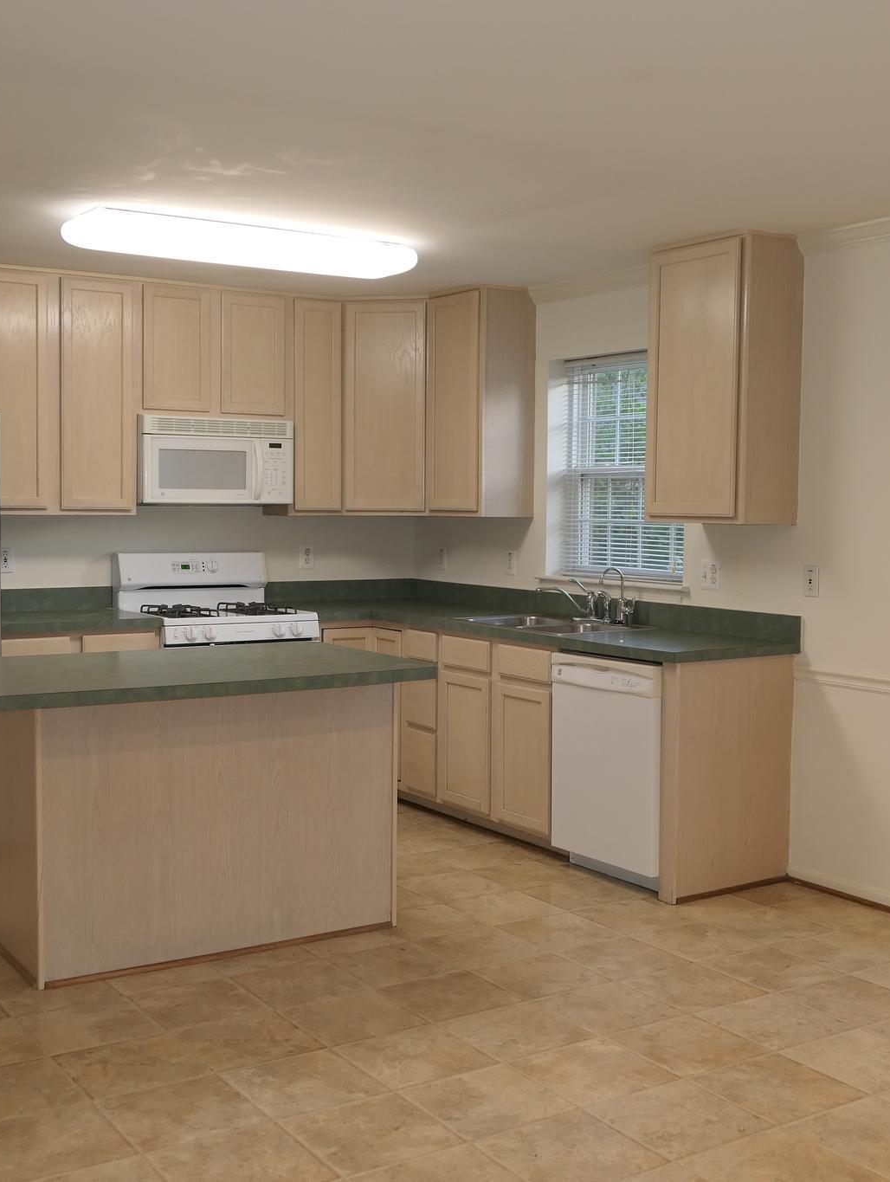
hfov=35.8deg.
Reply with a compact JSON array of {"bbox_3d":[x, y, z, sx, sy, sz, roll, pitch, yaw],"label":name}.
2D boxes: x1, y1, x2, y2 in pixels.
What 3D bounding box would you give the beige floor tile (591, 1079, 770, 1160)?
[{"bbox_3d":[0.531,1.218,3.186,0.305,0.010,0.305,-1,4,-33],"label":"beige floor tile"}]

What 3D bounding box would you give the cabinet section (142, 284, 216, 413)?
[{"bbox_3d":[-1.303,-1.107,6.464,0.370,0.595,0.322,-2,4,-33],"label":"cabinet section"}]

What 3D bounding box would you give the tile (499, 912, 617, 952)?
[{"bbox_3d":[0.378,1.123,4.565,0.308,0.010,0.308,-2,4,-33],"label":"tile"}]

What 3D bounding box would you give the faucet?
[{"bbox_3d":[0.741,0.023,5.885,0.160,0.243,0.085,-2,4,-34],"label":"faucet"}]

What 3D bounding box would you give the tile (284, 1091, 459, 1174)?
[{"bbox_3d":[-0.172,1.240,3.170,0.310,0.012,0.310,-2,4,-34],"label":"tile"}]

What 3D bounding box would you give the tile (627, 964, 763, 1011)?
[{"bbox_3d":[0.738,1.182,4.107,0.320,0.010,0.320,-2,4,-33],"label":"tile"}]

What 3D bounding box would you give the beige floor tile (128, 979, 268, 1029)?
[{"bbox_3d":[-0.694,1.176,3.923,0.317,0.010,0.314,-2,4,-33],"label":"beige floor tile"}]

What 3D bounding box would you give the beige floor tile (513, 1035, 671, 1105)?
[{"bbox_3d":[0.369,1.202,3.444,0.305,0.010,0.305,-1,4,-33],"label":"beige floor tile"}]

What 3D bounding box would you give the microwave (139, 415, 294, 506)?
[{"bbox_3d":[-1.136,-0.612,6.554,0.760,0.405,0.375,-2,4,-34],"label":"microwave"}]

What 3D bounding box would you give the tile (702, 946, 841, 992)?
[{"bbox_3d":[1.000,1.166,4.236,0.305,0.010,0.305,-1,4,-33],"label":"tile"}]

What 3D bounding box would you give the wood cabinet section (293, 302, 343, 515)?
[{"bbox_3d":[-0.702,-0.903,6.872,0.292,1.042,0.322,-2,4,-33],"label":"wood cabinet section"}]

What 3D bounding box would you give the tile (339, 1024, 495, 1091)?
[{"bbox_3d":[-0.074,1.204,3.568,0.317,0.010,0.314,-2,4,-33],"label":"tile"}]

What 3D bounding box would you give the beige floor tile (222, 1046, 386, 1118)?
[{"bbox_3d":[-0.347,1.197,3.364,0.305,0.010,0.305,-1,4,-33],"label":"beige floor tile"}]

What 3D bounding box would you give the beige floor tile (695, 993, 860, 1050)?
[{"bbox_3d":[0.915,1.189,3.806,0.305,0.010,0.305,-1,4,-33],"label":"beige floor tile"}]

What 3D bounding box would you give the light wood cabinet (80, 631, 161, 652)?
[{"bbox_3d":[-1.587,0.587,6.230,0.375,0.875,0.610,-2,4,-33],"label":"light wood cabinet"}]

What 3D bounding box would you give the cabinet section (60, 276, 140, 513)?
[{"bbox_3d":[-1.623,-0.874,6.270,0.360,1.042,0.322,-2,4,-33],"label":"cabinet section"}]

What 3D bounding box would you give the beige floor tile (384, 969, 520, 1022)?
[{"bbox_3d":[0.019,1.180,4.011,0.320,0.010,0.320,-2,4,-33],"label":"beige floor tile"}]

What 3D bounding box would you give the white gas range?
[{"bbox_3d":[-1.055,0.418,6.562,0.762,1.173,0.680,-1,4,-33],"label":"white gas range"}]

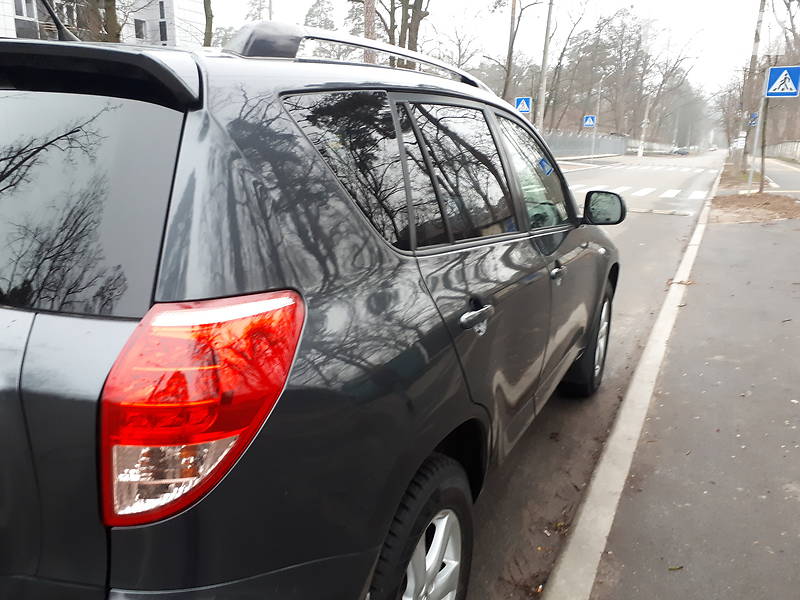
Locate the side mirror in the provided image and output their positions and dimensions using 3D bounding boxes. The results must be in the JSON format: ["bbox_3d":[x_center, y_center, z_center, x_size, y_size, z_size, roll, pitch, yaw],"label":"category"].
[{"bbox_3d":[0.960,-0.435,2.922,0.205,0.160,0.130,8,15,26],"label":"side mirror"}]

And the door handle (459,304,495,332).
[{"bbox_3d":[0.208,0.050,1.638,0.050,0.050,0.200,8,15,26],"label":"door handle"}]

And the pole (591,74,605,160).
[{"bbox_3d":[17.170,-15.830,54.130,0.240,7.500,0.240,9,15,26],"label":"pole"}]

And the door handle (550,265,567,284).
[{"bbox_3d":[0.620,-0.104,2.436,0.050,0.050,0.195,8,15,26],"label":"door handle"}]

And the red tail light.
[{"bbox_3d":[-0.300,0.150,0.971,0.180,0.330,0.300,8,15,26],"label":"red tail light"}]

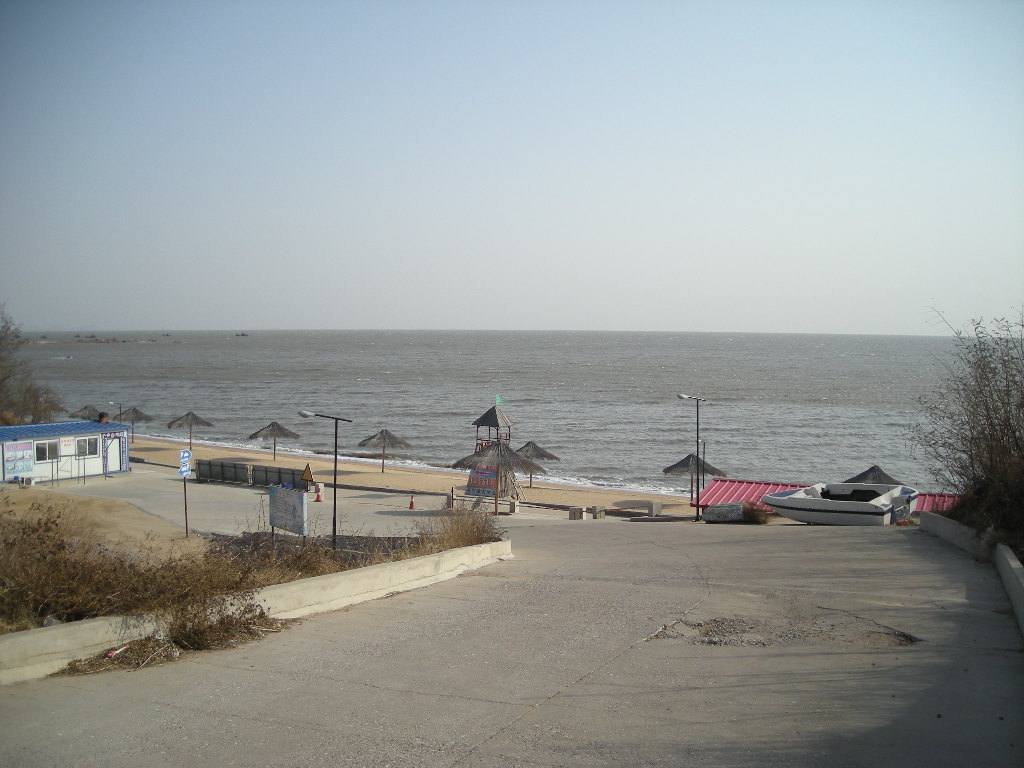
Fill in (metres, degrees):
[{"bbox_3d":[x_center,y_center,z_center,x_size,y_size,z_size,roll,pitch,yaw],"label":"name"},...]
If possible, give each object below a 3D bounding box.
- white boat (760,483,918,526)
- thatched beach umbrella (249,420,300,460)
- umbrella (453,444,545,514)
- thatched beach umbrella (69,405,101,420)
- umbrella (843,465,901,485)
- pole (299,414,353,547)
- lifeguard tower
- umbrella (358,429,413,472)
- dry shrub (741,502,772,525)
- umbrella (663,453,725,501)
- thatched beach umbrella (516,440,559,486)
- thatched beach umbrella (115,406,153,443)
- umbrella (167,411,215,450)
[{"bbox_3d":[11.000,4.170,36.000,5.300,0.950,2.050,3,4,45],"label":"white boat"},{"bbox_3d":[-16.720,4.060,73.000,3.540,2.760,3.540,0,3,0],"label":"thatched beach umbrella"},{"bbox_3d":[-0.520,3.580,38.900,3.500,2.760,3.500,0,3,0],"label":"umbrella"},{"bbox_3d":[-40.822,3.655,100.086,3.800,3.200,3.800,0,3,0],"label":"thatched beach umbrella"},{"bbox_3d":[20.037,6.079,57.086,3.800,3.200,3.800,0,3,0],"label":"umbrella"},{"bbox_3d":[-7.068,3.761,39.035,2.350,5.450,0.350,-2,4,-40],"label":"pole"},{"bbox_3d":[-1.074,4.246,64.145,2.600,5.800,2.400,2,4,30],"label":"lifeguard tower"},{"bbox_3d":[-9.304,4.915,75.586,3.800,3.200,3.800,0,3,0],"label":"umbrella"},{"bbox_3d":[9.948,5.291,42.300,1.150,0.920,1.000,0,3,0],"label":"dry shrub"},{"bbox_3d":[9.910,5.160,56.900,3.480,2.670,3.480,0,3,0],"label":"umbrella"},{"bbox_3d":[1.160,4.790,61.330,3.500,2.760,3.500,0,3,0],"label":"thatched beach umbrella"},{"bbox_3d":[-31.510,3.450,86.060,3.410,2.920,3.410,0,3,0],"label":"thatched beach umbrella"},{"bbox_3d":[-24.650,3.610,79.470,3.520,2.920,3.520,0,3,0],"label":"umbrella"}]

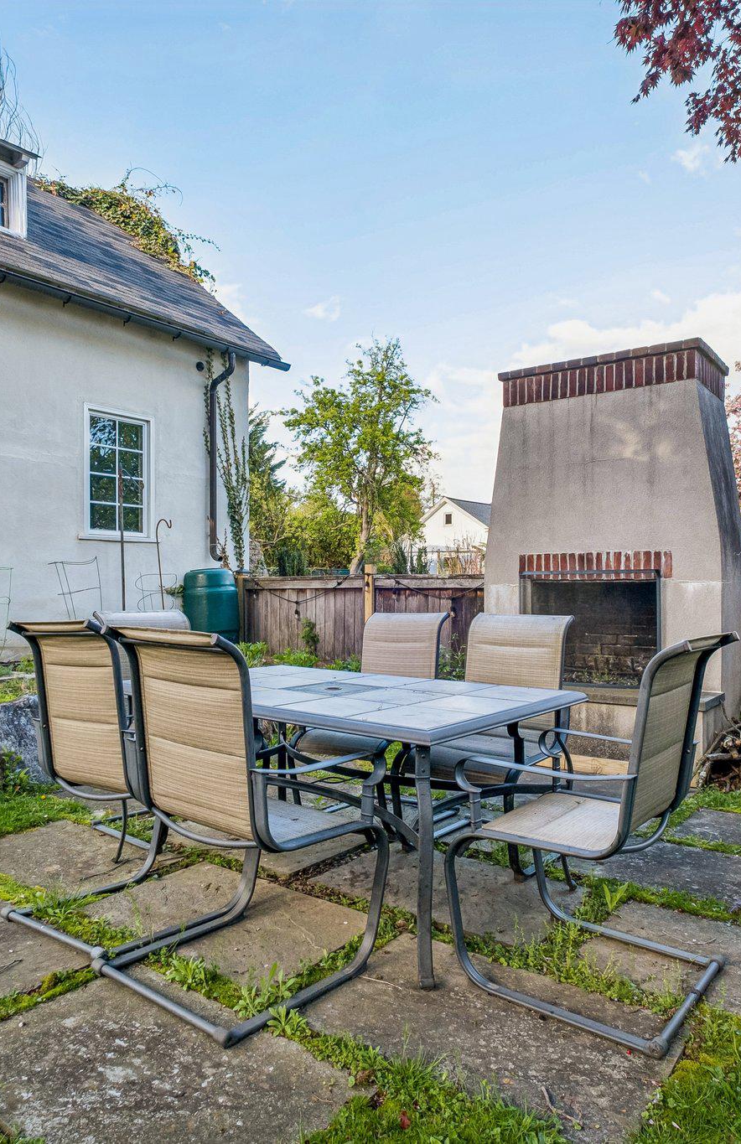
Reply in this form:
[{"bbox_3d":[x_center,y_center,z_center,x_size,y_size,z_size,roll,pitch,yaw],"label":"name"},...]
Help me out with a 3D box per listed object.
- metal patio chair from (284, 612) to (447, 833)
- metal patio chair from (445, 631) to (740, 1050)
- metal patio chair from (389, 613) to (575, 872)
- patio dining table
[{"bbox_3d":[0.027,0.697,3.774,0.609,1.000,0.680,-1,-1,39],"label":"metal patio chair"},{"bbox_3d":[0.656,0.680,2.263,0.680,1.000,0.609,-1,-1,35],"label":"metal patio chair"},{"bbox_3d":[0.530,0.691,3.307,0.609,1.000,0.680,-1,-1,39],"label":"metal patio chair"},{"bbox_3d":[-0.147,0.829,3.012,1.685,0.726,1.056,-1,-1,39],"label":"patio dining table"}]

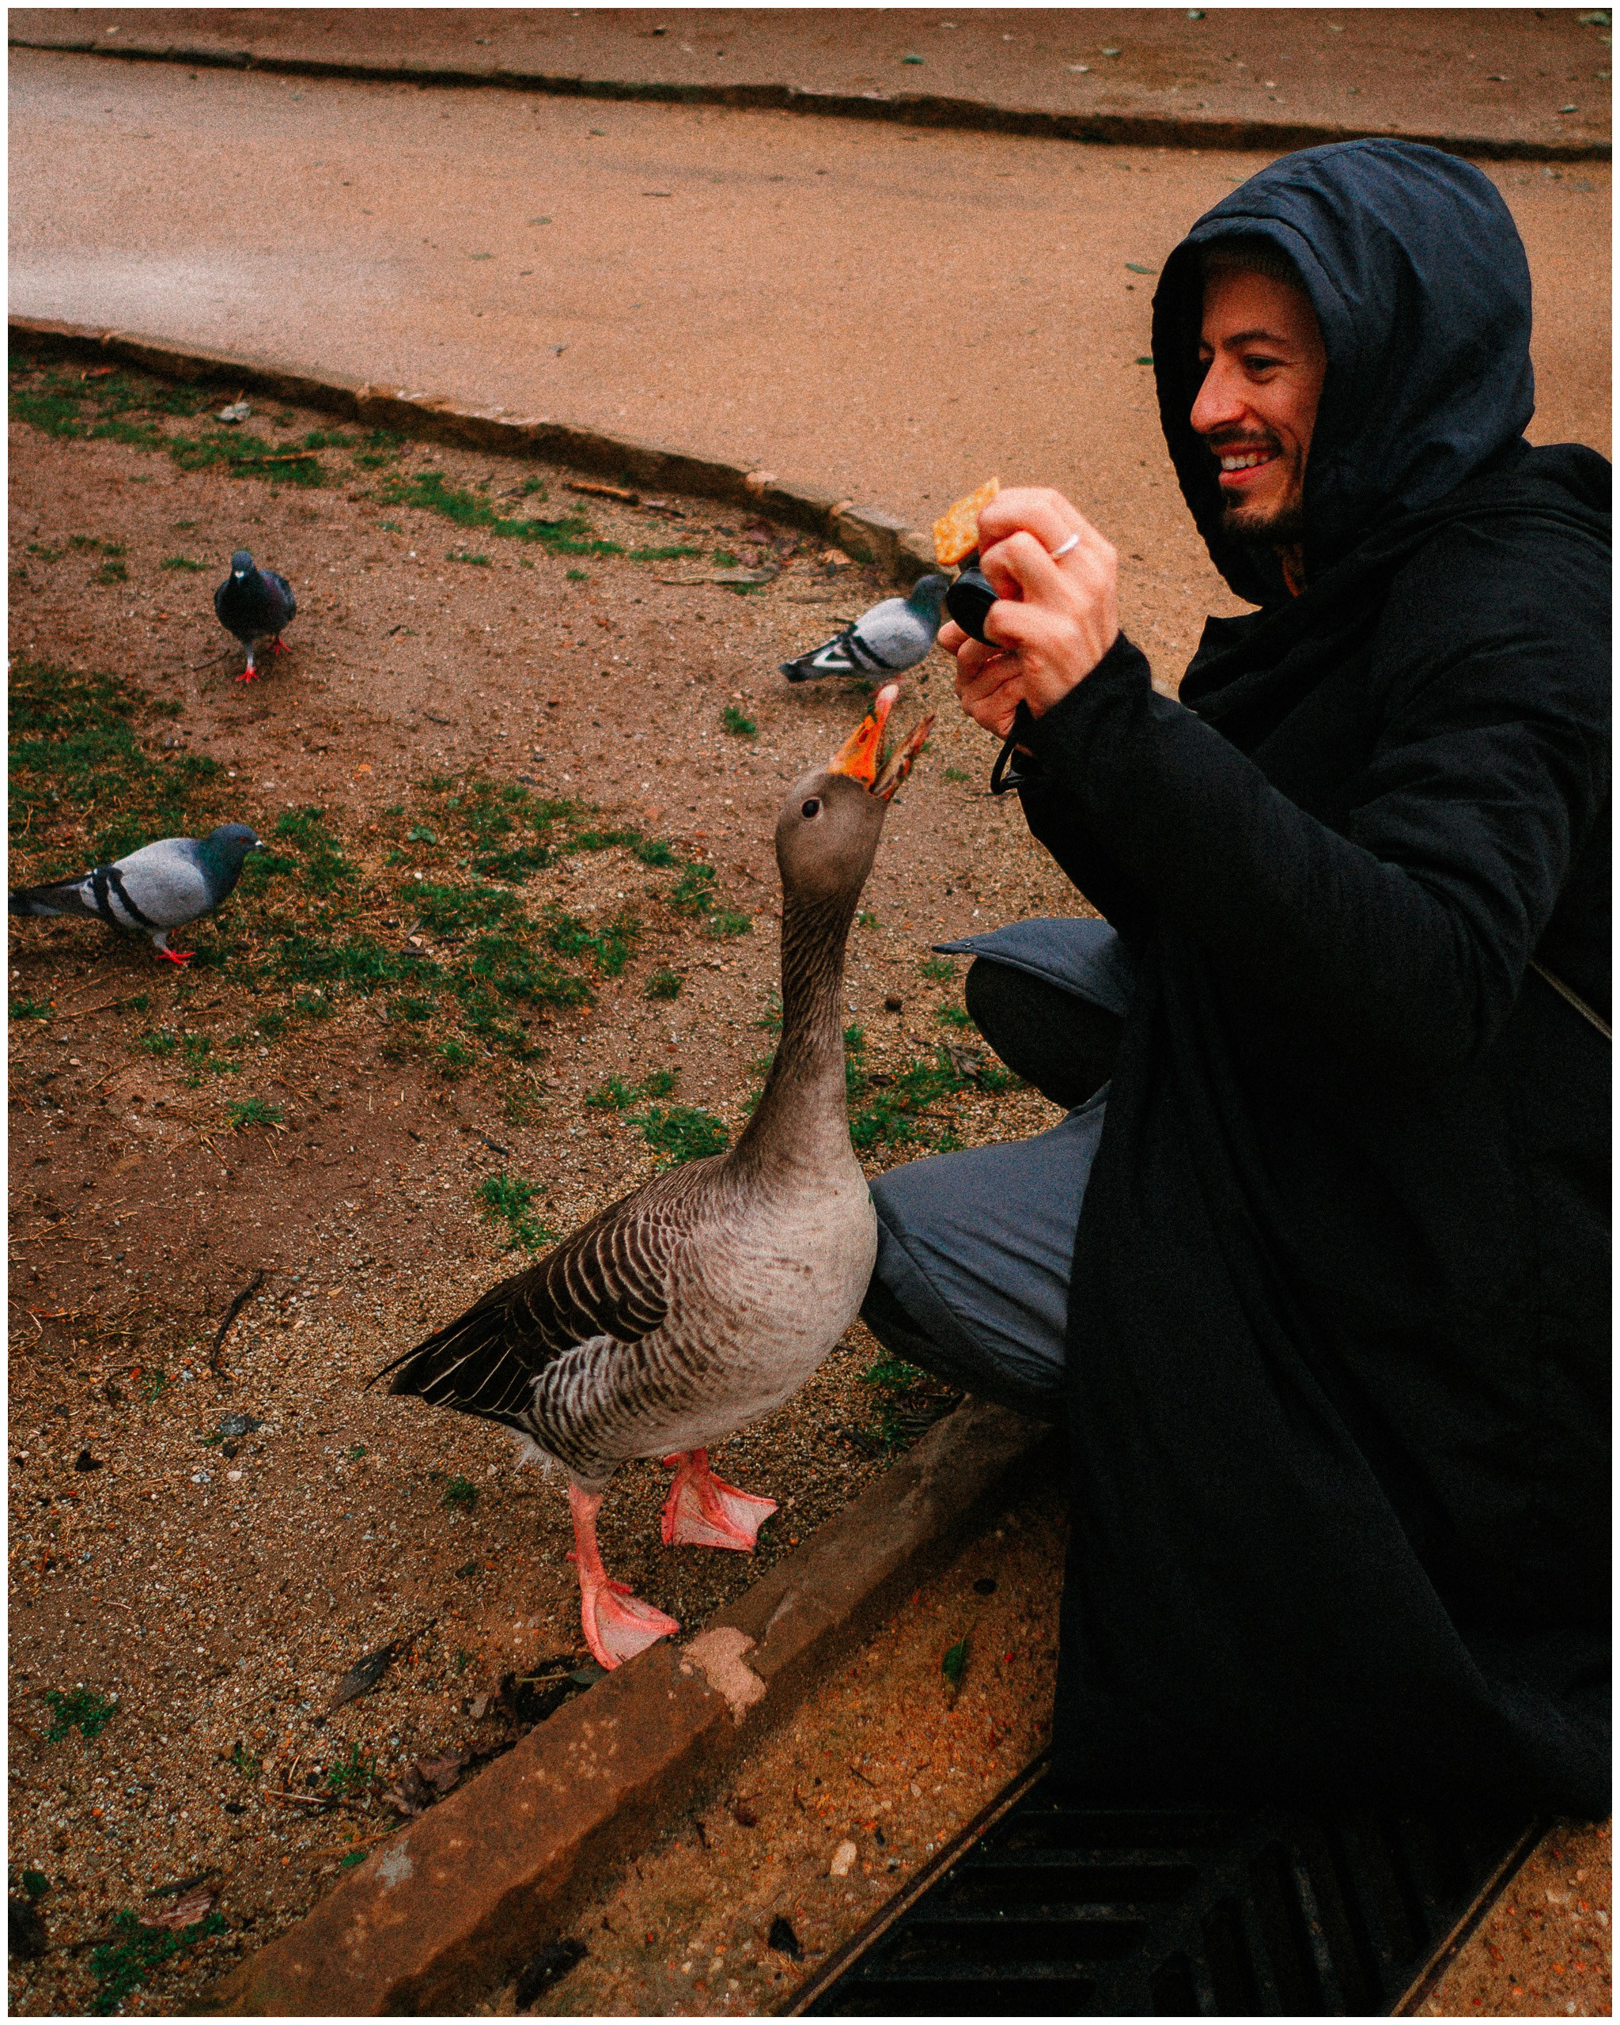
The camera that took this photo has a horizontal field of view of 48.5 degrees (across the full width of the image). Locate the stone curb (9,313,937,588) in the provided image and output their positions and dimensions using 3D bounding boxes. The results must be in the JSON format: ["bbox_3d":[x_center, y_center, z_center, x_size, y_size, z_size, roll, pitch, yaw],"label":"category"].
[{"bbox_3d":[-1.089,-1.493,4.503,3.400,0.090,0.180,23,39,32],"label":"stone curb"}]

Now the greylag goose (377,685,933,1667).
[{"bbox_3d":[-0.133,0.126,1.280,0.430,0.755,0.210,4,32,7],"label":"greylag goose"}]

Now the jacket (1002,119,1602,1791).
[{"bbox_3d":[0.415,-0.044,1.364,0.530,1.080,0.620,-6,33,-10],"label":"jacket"}]

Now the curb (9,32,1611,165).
[{"bbox_3d":[-0.835,-4.905,9.620,9.600,0.150,0.320,16,35,23],"label":"curb"}]

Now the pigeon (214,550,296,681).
[{"bbox_3d":[-0.948,-0.731,3.136,0.135,0.238,0.300,0,32,0],"label":"pigeon"}]

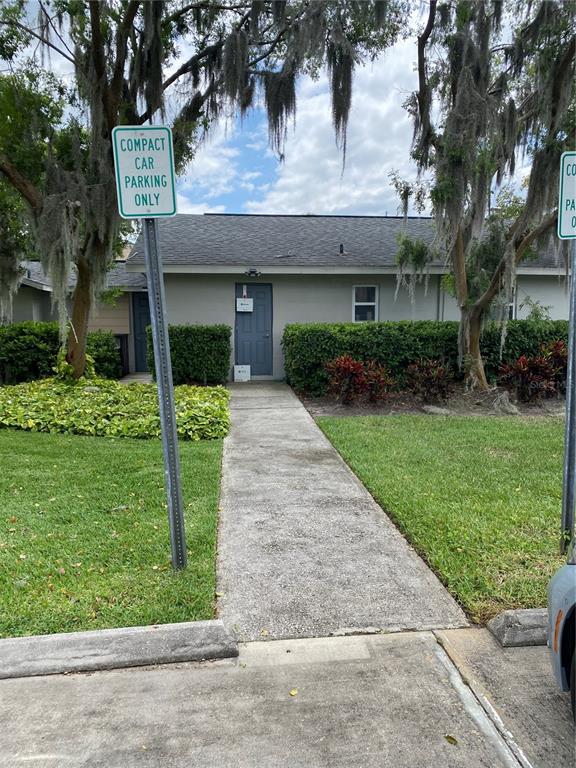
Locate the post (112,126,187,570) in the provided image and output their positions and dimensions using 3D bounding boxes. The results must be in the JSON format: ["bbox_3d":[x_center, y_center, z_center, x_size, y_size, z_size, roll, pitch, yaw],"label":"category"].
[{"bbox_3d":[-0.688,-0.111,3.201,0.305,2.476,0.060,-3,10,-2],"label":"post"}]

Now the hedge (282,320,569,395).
[{"bbox_3d":[2.970,-0.552,11.418,5.900,1.300,1.350,-1,7,-6],"label":"hedge"}]

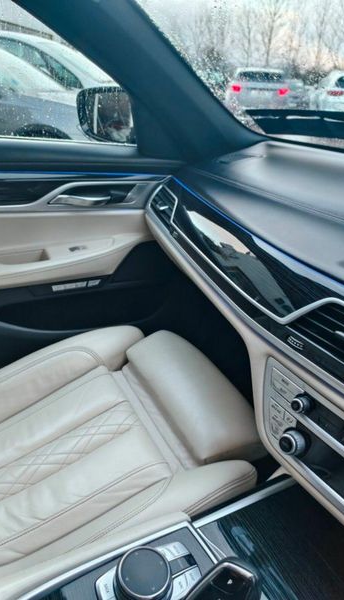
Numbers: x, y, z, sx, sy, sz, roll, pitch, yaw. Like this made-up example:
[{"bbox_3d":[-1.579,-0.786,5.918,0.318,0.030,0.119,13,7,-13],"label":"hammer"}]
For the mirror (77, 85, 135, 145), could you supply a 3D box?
[{"bbox_3d":[-0.149,-0.532,1.155,0.235,0.158,0.125,21,34,31],"label":"mirror"}]

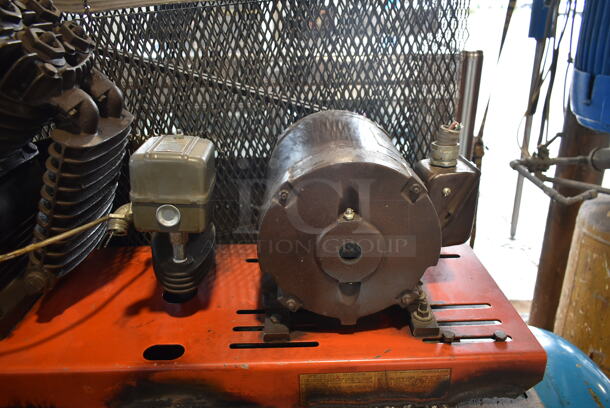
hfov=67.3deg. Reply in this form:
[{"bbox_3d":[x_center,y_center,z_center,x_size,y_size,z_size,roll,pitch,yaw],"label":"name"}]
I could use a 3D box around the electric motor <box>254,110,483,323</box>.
[{"bbox_3d":[0.084,0.002,0.685,0.305,0.254,0.262,-1,24,-1],"label":"electric motor"}]

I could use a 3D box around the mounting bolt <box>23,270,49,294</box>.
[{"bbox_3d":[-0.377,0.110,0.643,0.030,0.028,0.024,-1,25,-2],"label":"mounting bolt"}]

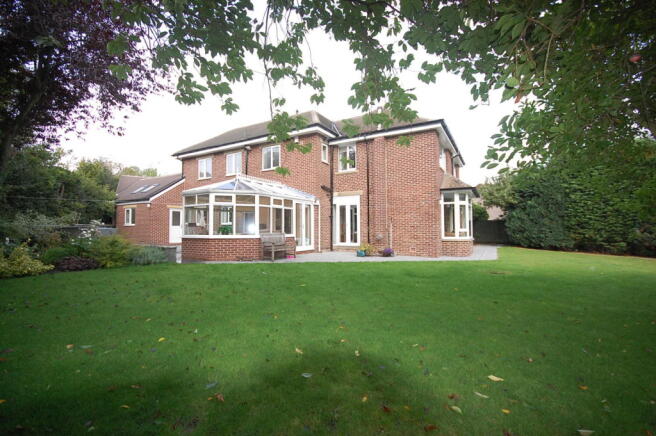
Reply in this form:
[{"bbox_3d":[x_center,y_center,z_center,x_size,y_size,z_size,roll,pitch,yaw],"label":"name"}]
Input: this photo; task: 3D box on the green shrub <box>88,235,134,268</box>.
[{"bbox_3d":[-7.050,0.980,8.900,1.300,1.000,1.100,0,-1,0],"label":"green shrub"}]

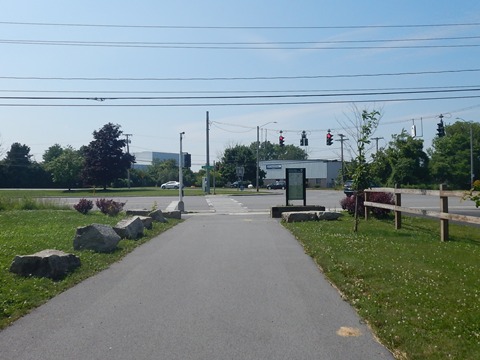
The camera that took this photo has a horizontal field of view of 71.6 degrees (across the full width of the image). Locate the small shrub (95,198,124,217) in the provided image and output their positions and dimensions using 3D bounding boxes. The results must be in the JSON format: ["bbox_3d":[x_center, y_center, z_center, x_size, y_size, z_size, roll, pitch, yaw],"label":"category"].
[{"bbox_3d":[-5.660,1.200,14.600,1.280,0.760,1.150,0,0,0],"label":"small shrub"}]

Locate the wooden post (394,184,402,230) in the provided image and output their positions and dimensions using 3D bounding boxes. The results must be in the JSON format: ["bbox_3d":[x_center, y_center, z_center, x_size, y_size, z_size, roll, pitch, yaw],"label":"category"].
[{"bbox_3d":[5.140,0.860,10.800,0.130,1.470,0.130,0,0,0],"label":"wooden post"}]

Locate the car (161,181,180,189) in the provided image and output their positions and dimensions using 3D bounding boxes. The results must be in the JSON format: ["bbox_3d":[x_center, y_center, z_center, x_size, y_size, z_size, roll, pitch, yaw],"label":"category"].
[{"bbox_3d":[-14.242,1.265,69.500,4.500,1.470,1.800,0,0,2],"label":"car"}]

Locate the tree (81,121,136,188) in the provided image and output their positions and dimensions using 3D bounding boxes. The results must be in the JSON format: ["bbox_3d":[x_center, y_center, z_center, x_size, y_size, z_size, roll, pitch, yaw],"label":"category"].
[{"bbox_3d":[-23.800,-4.300,60.000,9.500,12.100,9.200,0,0,0],"label":"tree"}]

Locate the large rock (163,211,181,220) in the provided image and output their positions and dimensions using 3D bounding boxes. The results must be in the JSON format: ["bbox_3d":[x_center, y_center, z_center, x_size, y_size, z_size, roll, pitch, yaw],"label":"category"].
[{"bbox_3d":[-2.869,1.462,14.000,0.800,0.310,0.550,0,0,0],"label":"large rock"}]

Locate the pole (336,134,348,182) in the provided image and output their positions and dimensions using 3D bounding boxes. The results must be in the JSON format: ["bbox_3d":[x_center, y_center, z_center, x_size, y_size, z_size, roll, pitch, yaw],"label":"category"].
[{"bbox_3d":[21.602,-3.796,70.000,2.600,11.600,0.600,0,0,0],"label":"pole"}]

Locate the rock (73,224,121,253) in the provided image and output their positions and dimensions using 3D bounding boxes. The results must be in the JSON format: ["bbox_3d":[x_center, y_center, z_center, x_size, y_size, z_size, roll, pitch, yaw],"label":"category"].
[{"bbox_3d":[-3.160,1.265,7.450,1.000,0.560,0.820,0,0,0],"label":"rock"}]

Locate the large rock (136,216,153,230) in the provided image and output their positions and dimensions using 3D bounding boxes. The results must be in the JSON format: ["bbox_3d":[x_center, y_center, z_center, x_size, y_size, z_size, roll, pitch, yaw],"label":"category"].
[{"bbox_3d":[-3.130,1.370,10.650,0.650,0.390,0.650,0,0,0],"label":"large rock"}]

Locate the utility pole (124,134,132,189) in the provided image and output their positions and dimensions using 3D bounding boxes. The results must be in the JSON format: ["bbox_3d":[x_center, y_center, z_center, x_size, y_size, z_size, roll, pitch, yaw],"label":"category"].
[{"bbox_3d":[-22.900,-3.730,68.000,1.900,11.100,0.500,0,0,0],"label":"utility pole"}]

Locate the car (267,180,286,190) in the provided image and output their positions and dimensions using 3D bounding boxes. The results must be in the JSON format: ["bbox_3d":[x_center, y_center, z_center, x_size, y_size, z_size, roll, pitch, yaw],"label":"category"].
[{"bbox_3d":[7.627,1.222,66.800,4.400,1.520,1.800,0,0,0],"label":"car"}]

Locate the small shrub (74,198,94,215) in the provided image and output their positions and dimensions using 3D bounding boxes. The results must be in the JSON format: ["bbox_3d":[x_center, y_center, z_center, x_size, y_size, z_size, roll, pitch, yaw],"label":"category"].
[{"bbox_3d":[-7.170,1.215,15.300,0.920,0.740,0.880,0,0,0],"label":"small shrub"}]

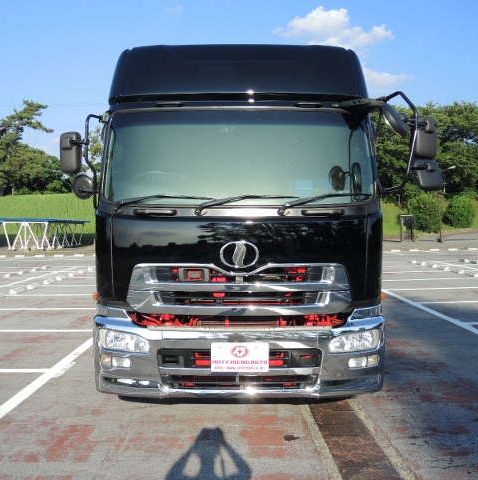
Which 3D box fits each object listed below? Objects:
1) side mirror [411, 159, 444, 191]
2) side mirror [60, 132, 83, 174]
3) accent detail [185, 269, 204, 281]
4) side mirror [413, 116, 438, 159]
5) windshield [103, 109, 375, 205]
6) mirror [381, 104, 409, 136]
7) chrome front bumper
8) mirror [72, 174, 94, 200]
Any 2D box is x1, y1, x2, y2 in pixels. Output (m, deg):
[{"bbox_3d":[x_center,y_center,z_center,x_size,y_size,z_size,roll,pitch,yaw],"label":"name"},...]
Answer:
[{"bbox_3d":[1.567,-0.533,4.280,0.235,0.250,0.100,0,2,-14],"label":"side mirror"},{"bbox_3d":[-1.430,-0.739,4.420,0.180,0.355,0.100,0,1,6],"label":"side mirror"},{"bbox_3d":[-0.354,0.282,4.170,0.135,0.092,0.050,0,1,0],"label":"accent detail"},{"bbox_3d":[1.546,-0.843,4.280,0.185,0.355,0.100,0,2,-7],"label":"side mirror"},{"bbox_3d":[0.003,-0.700,4.360,2.300,0.830,0.380,0,1,0],"label":"windshield"},{"bbox_3d":[1.266,-0.970,4.200,0.100,0.300,0.220,-36,0,11],"label":"mirror"},{"bbox_3d":[0.003,0.912,4.290,2.480,0.700,0.500,0,1,0],"label":"chrome front bumper"},{"bbox_3d":[-1.332,-0.448,4.420,0.200,0.210,0.080,1,2,24],"label":"mirror"}]

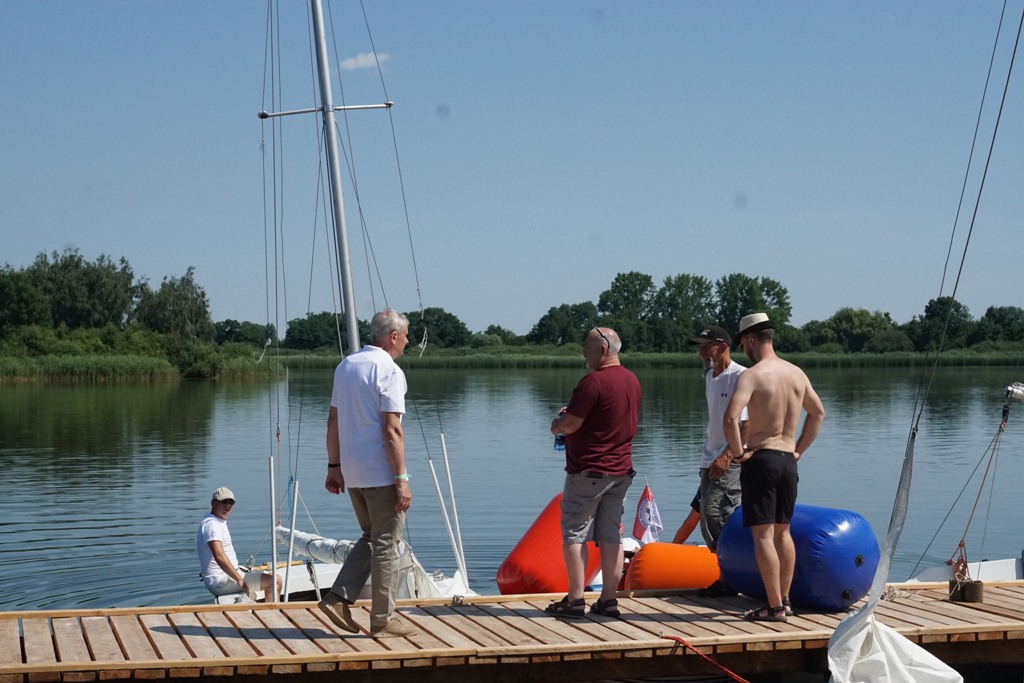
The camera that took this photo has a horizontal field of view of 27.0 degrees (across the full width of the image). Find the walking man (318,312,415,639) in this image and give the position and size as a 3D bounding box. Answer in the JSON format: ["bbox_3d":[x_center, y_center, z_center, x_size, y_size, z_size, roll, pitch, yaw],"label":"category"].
[{"bbox_3d":[-0.816,0.746,12.141,0.600,1.820,0.540,0,0,-38],"label":"walking man"}]

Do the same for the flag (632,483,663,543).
[{"bbox_3d":[0.965,1.225,15.200,0.210,0.440,0.120,0,0,0],"label":"flag"}]

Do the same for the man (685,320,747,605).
[{"bbox_3d":[1.364,0.783,14.024,0.420,1.760,0.500,0,0,-40],"label":"man"}]

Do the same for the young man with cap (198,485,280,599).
[{"bbox_3d":[-2.125,1.667,16.700,0.600,1.080,0.500,0,0,18],"label":"young man with cap"}]

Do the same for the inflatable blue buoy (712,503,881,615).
[{"bbox_3d":[1.806,1.356,13.498,0.610,0.610,0.850,0,0,-43],"label":"inflatable blue buoy"}]

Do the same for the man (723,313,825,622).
[{"bbox_3d":[1.577,0.751,12.868,0.600,1.815,0.420,0,0,-28],"label":"man"}]

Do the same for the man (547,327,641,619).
[{"bbox_3d":[0.504,0.789,13.039,0.540,1.740,0.500,0,0,-43],"label":"man"}]

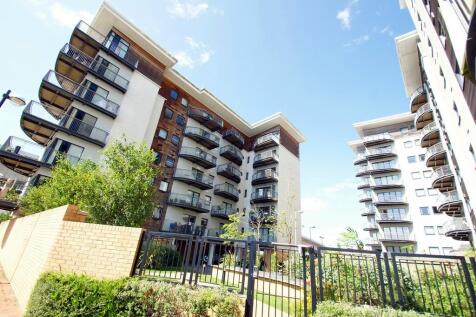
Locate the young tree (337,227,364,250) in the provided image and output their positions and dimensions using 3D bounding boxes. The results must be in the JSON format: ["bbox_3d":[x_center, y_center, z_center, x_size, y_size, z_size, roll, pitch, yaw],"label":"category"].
[{"bbox_3d":[8.150,6.580,14.300,1.900,3.200,1.900,-6,-26,27],"label":"young tree"}]

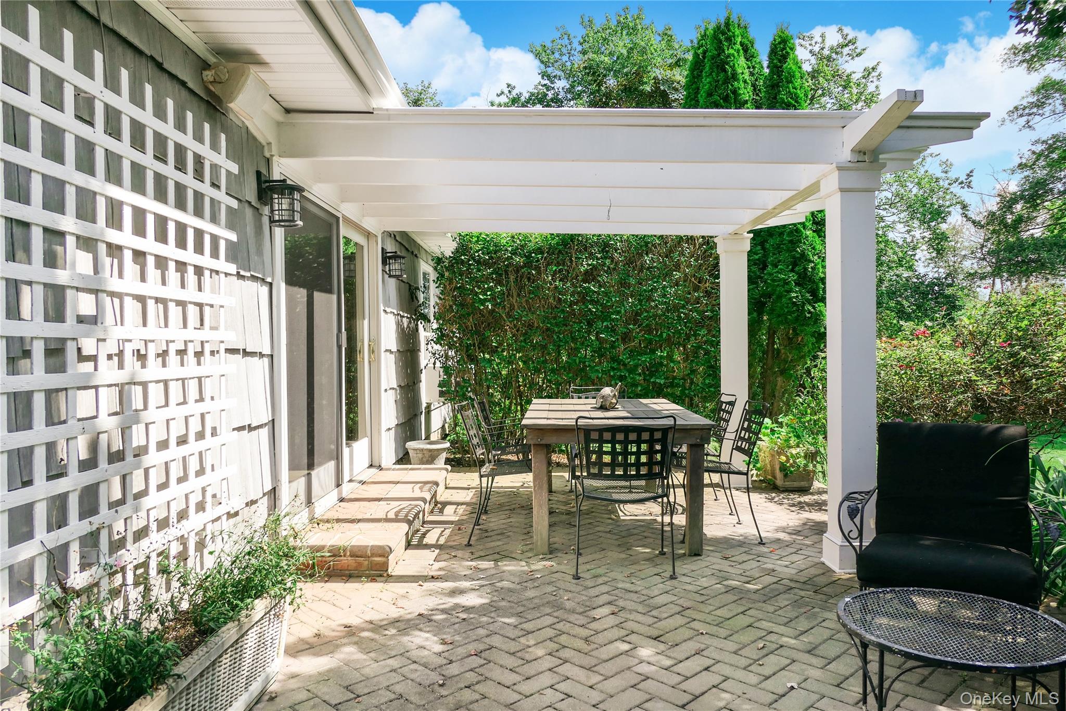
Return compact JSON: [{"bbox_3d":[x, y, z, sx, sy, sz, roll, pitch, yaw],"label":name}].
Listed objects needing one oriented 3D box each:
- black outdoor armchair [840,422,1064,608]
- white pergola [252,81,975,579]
[{"bbox_3d":[1.650,0.715,2.860,0.720,0.880,0.780,0,0,26],"label":"black outdoor armchair"},{"bbox_3d":[0.530,-0.070,5.030,3.800,2.450,3.500,0,0,0],"label":"white pergola"}]

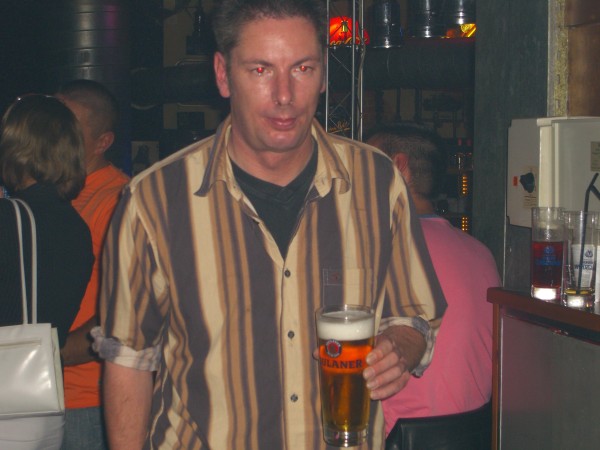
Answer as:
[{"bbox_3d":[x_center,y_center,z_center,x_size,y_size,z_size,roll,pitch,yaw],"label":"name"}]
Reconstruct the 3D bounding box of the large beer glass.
[{"bbox_3d":[0.061,0.207,1.895,0.081,0.184,0.081,0,8,0],"label":"large beer glass"}]

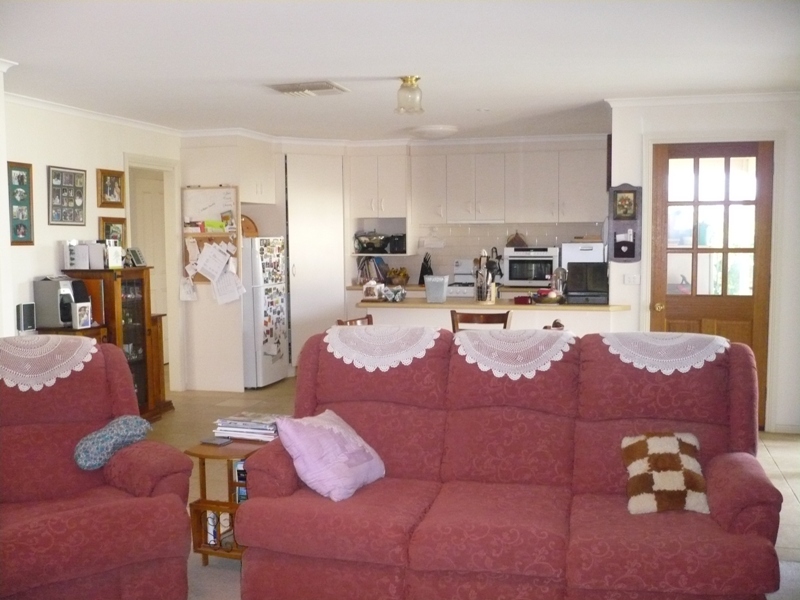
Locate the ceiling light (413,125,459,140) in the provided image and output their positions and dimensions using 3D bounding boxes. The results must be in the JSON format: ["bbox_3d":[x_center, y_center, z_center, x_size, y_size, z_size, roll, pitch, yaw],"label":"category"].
[{"bbox_3d":[0.323,-1.520,7.453,0.418,0.092,0.418,1,5,14],"label":"ceiling light"}]

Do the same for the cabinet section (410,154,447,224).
[{"bbox_3d":[0.344,-1.172,8.651,0.376,0.713,0.350,1,5,13],"label":"cabinet section"}]

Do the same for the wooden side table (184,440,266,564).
[{"bbox_3d":[-0.756,0.912,3.779,0.306,0.510,0.551,1,5,14],"label":"wooden side table"}]

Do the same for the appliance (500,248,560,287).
[{"bbox_3d":[1.332,-0.331,8.076,0.525,0.385,0.400,1,5,14],"label":"appliance"}]

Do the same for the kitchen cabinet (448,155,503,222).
[{"bbox_3d":[0.793,-1.126,8.241,0.581,0.687,0.337,1,5,14],"label":"kitchen cabinet"}]

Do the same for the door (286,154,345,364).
[{"bbox_3d":[-0.843,-0.398,8.193,0.605,2.100,0.040,-3,6,-28],"label":"door"}]

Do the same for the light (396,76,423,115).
[{"bbox_3d":[0.064,-1.238,4.908,0.173,0.214,0.173,-1,5,0],"label":"light"}]

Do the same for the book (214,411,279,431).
[{"bbox_3d":[-0.666,0.568,3.813,0.295,0.042,0.210,1,5,21],"label":"book"}]

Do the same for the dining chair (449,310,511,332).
[{"bbox_3d":[0.516,0.549,5.481,0.430,0.910,0.490,1,5,14],"label":"dining chair"}]

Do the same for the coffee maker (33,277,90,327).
[{"bbox_3d":[-2.358,0.029,5.676,0.250,0.330,0.255,1,5,14],"label":"coffee maker"}]

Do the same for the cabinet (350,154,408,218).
[{"bbox_3d":[-0.171,-1.166,8.410,0.585,0.630,0.340,1,5,14],"label":"cabinet"}]

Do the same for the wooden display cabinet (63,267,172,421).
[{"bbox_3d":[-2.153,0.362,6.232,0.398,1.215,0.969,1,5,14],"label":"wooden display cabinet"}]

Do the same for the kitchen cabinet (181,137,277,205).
[{"bbox_3d":[-1.588,-1.206,7.636,0.610,0.610,0.760,1,5,14],"label":"kitchen cabinet"}]

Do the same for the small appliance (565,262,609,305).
[{"bbox_3d":[1.456,-0.134,6.255,0.305,0.320,0.290,1,5,14],"label":"small appliance"}]

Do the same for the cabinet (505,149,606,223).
[{"bbox_3d":[1.562,-1.117,8.052,1.003,0.687,0.337,1,5,14],"label":"cabinet"}]

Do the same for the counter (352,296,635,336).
[{"bbox_3d":[0.729,0.474,6.336,2.030,0.918,0.592,1,5,14],"label":"counter"}]

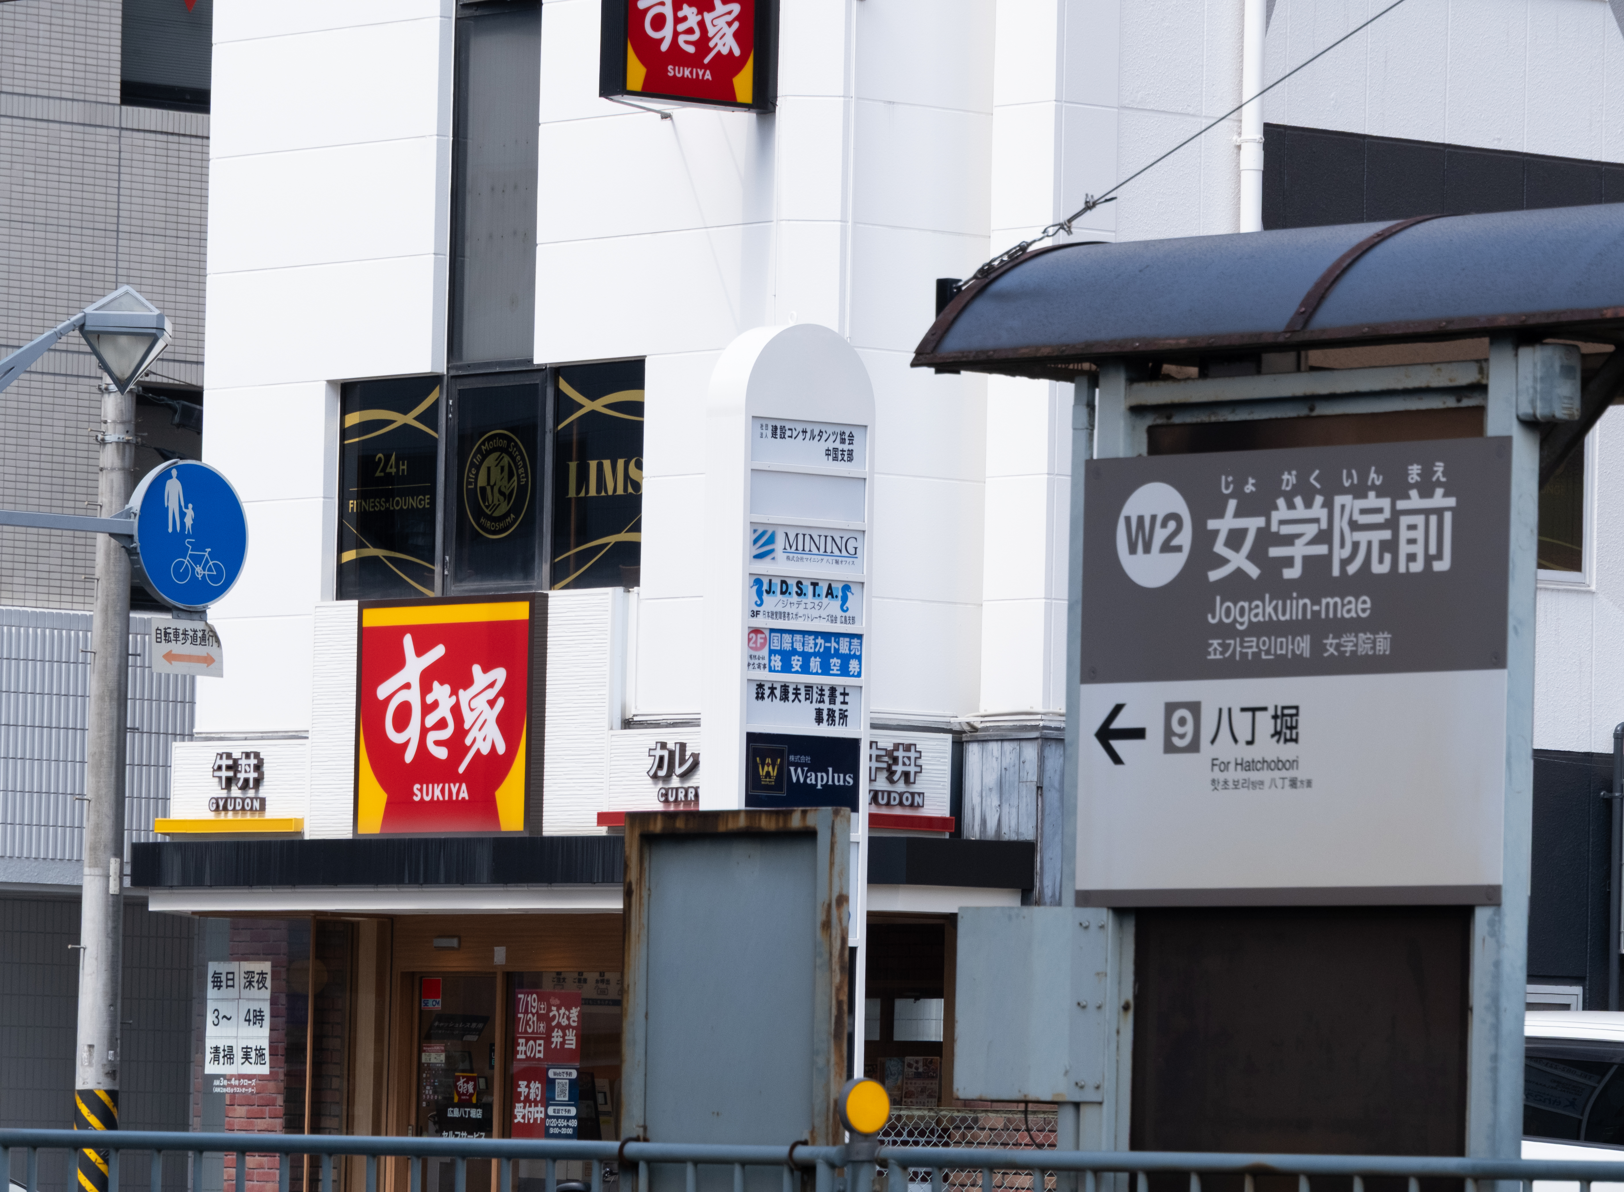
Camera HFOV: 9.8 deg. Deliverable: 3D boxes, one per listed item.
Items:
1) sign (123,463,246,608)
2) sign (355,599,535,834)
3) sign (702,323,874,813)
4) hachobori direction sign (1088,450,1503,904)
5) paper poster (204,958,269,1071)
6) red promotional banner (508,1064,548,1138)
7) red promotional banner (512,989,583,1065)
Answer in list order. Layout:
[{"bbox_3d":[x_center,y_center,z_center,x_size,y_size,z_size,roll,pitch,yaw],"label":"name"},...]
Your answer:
[{"bbox_3d":[-2.561,-0.253,38.731,0.600,0.600,0.080,4,-4,-40],"label":"sign"},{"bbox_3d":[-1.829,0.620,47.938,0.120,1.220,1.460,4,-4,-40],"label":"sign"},{"bbox_3d":[-0.168,1.286,43.765,0.780,5.100,0.280,4,-4,-40],"label":"sign"},{"bbox_3d":[0.910,0.143,17.810,0.030,0.870,1.150,4,-4,-40],"label":"hachobori direction sign"},{"bbox_3d":[-3.119,2.297,51.300,0.010,0.610,0.585,4,-4,-40],"label":"paper poster"},{"bbox_3d":[-1.503,2.688,50.200,0.010,0.395,0.285,4,-4,-40],"label":"red promotional banner"},{"bbox_3d":[-1.408,2.297,50.200,0.010,0.395,0.570,4,-4,-40],"label":"red promotional banner"}]

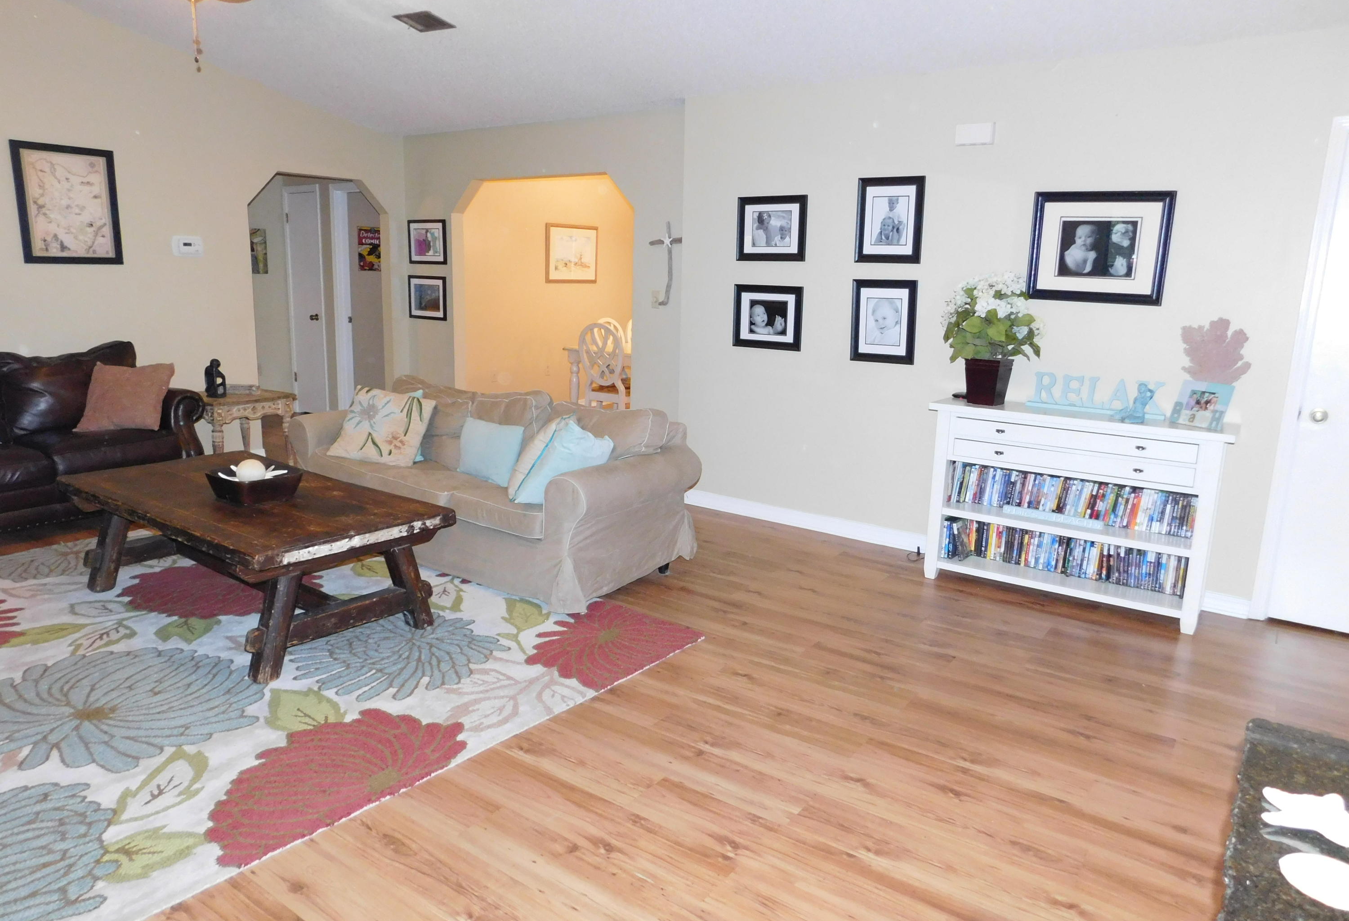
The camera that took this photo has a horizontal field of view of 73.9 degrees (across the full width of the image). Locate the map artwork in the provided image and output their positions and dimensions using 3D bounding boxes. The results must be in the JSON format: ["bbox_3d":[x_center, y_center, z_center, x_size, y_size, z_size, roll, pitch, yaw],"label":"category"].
[{"bbox_3d":[-3.653,-1.537,5.412,0.028,0.675,0.530,10,15,36],"label":"map artwork"}]

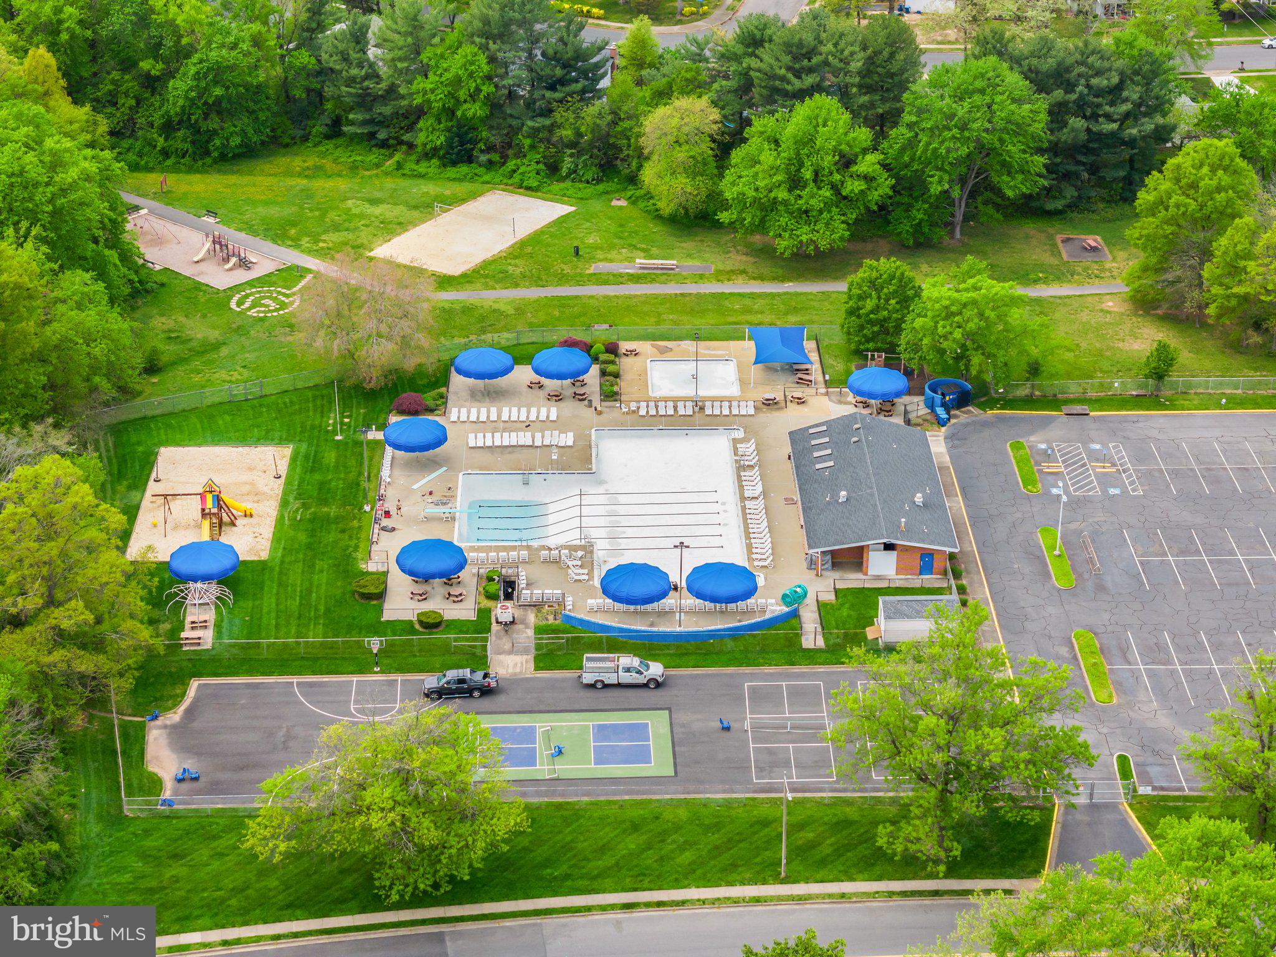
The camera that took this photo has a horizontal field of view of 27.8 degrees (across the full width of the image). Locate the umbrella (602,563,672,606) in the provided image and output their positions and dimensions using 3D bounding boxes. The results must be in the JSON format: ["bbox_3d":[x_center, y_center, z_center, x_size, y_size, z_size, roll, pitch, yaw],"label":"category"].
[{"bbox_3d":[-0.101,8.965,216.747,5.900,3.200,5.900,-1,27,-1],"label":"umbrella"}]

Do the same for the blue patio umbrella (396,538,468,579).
[{"bbox_3d":[-17.620,7.700,220.650,6.000,3.900,6.000,0,28,0],"label":"blue patio umbrella"}]

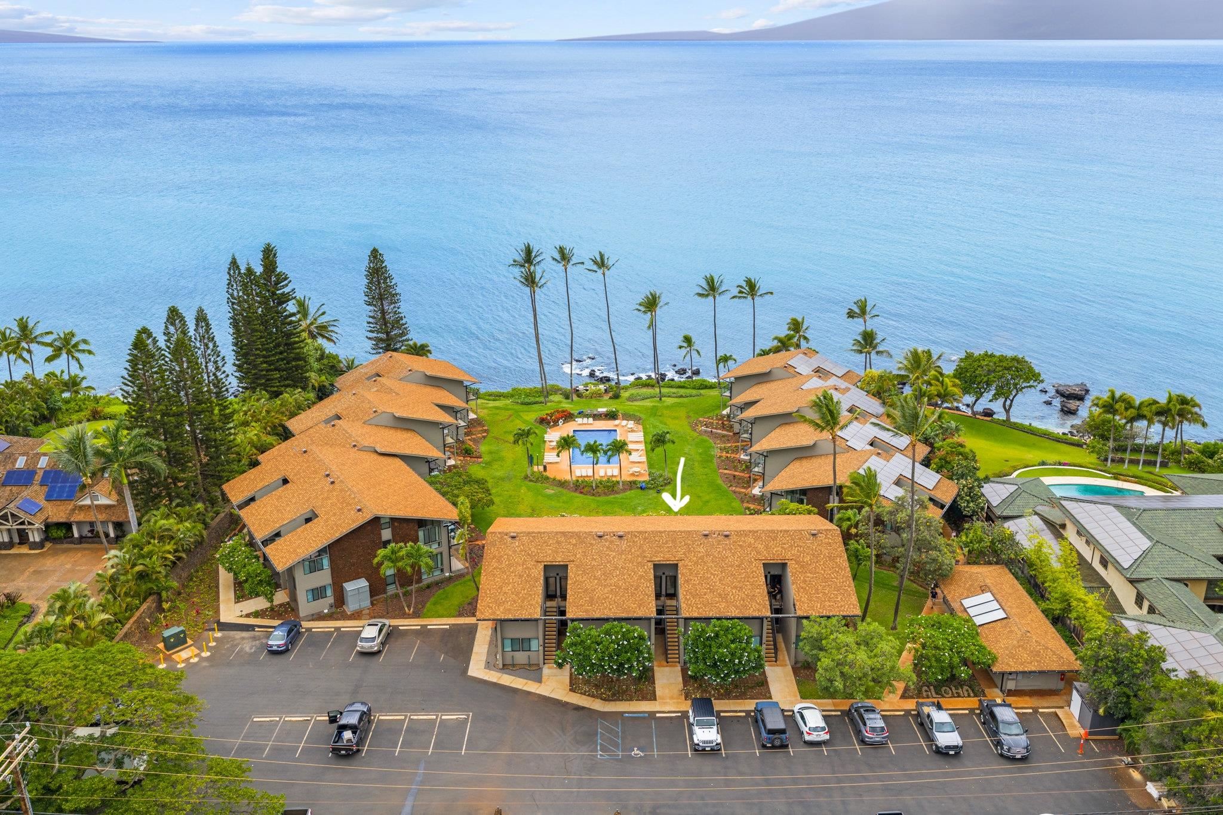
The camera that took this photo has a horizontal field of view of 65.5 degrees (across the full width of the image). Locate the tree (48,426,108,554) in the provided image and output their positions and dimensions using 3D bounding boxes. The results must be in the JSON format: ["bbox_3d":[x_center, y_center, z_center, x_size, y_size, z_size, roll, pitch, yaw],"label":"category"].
[{"bbox_3d":[-54.051,8.429,97.019,5.088,15.034,4.936,0,21,0],"label":"tree"}]

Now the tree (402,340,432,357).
[{"bbox_3d":[-29.242,-6.021,143.624,4.730,8.534,4.730,0,21,0],"label":"tree"}]

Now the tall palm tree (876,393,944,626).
[{"bbox_3d":[23.951,9.292,80.317,5.723,22.076,5.723,0,21,0],"label":"tall palm tree"}]

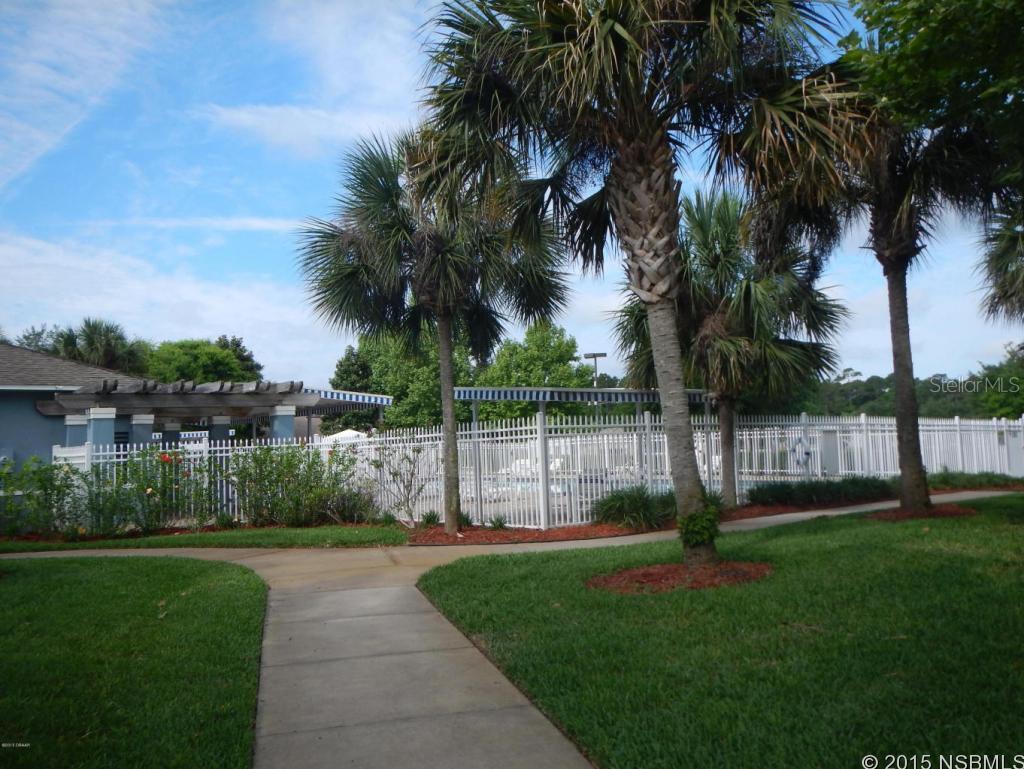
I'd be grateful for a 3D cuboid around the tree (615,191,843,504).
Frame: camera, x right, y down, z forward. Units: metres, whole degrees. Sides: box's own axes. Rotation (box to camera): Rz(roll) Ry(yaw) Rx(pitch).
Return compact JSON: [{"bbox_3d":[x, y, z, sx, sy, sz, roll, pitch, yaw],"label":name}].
[{"bbox_3d":[4.363,-0.752,16.198,4.200,6.120,4.200,-2,-6,0],"label":"tree"}]

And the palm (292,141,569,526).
[{"bbox_3d":[-1.240,-0.917,13.416,4.200,6.460,4.200,-2,-6,0],"label":"palm"}]

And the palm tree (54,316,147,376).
[{"bbox_3d":[-18.691,1.223,37.590,4.100,8.540,4.100,-2,-6,0],"label":"palm tree"}]

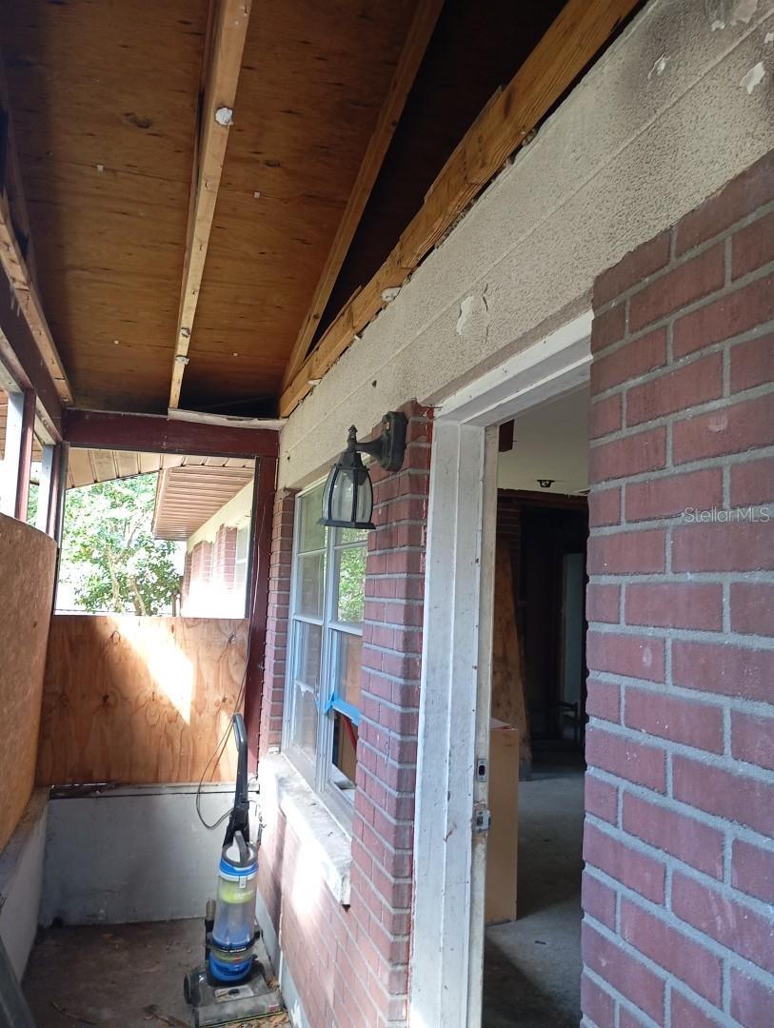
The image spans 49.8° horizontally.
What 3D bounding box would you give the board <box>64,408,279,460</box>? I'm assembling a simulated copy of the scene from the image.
[{"bbox_3d":[-1.103,-0.403,4.314,1.075,0.182,0.044,4,-6,-13],"label":"board"}]

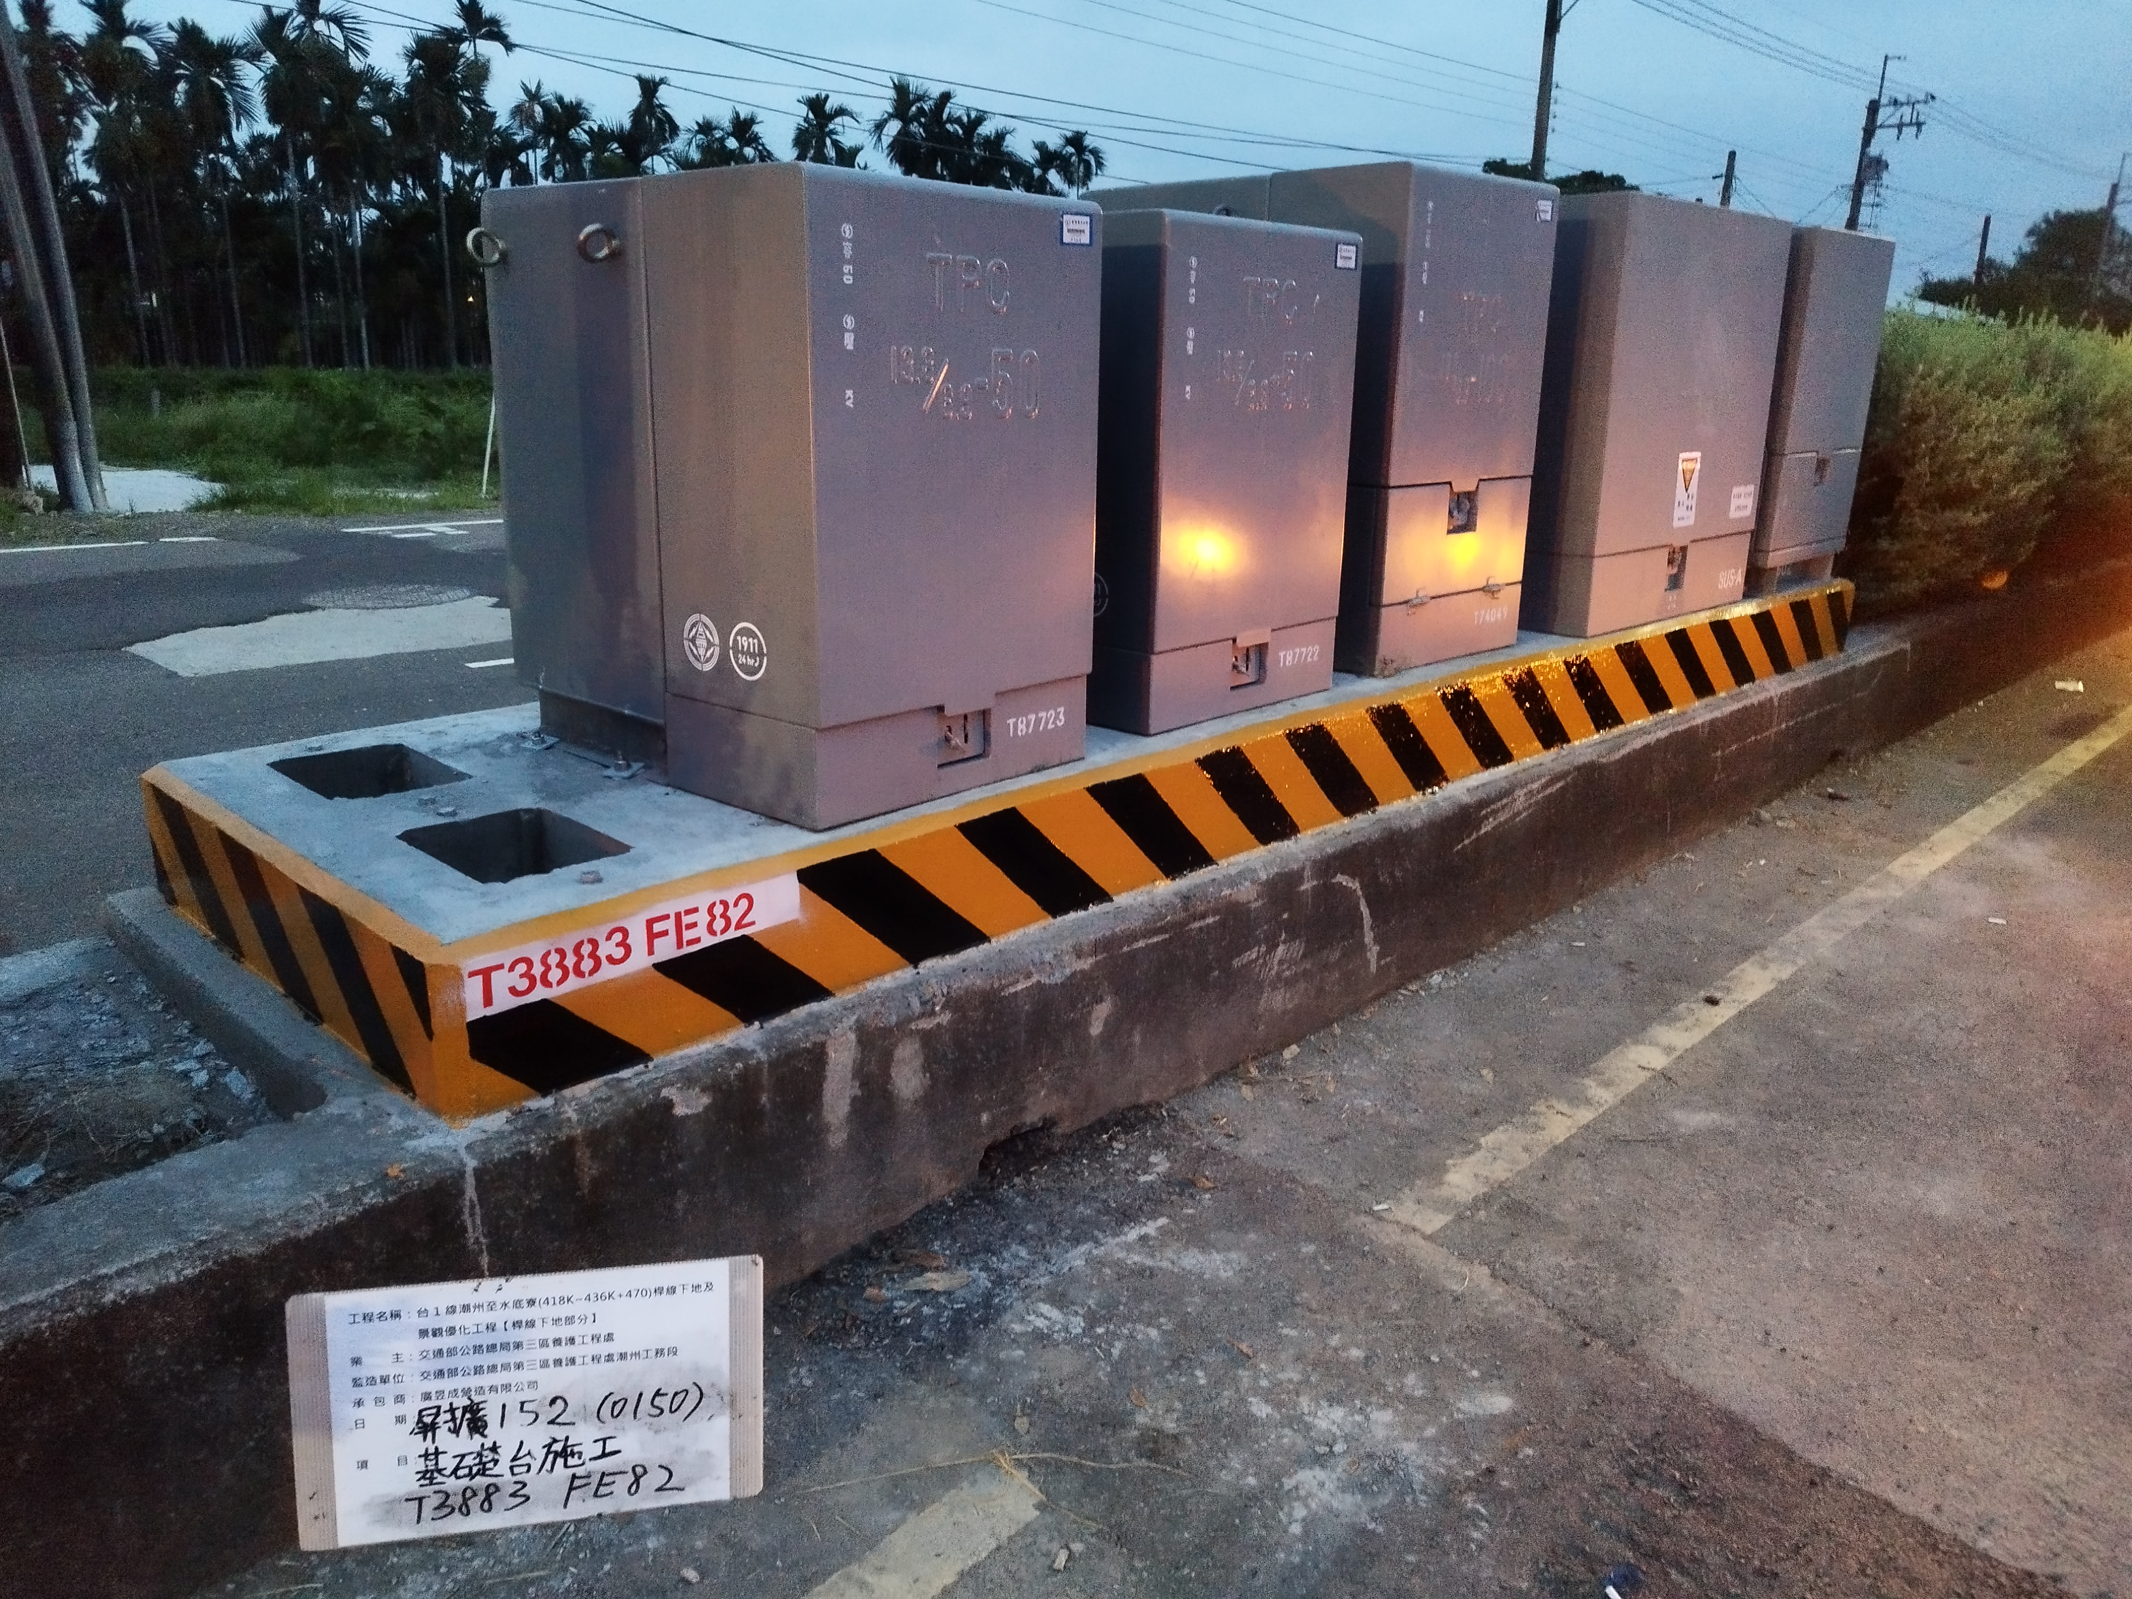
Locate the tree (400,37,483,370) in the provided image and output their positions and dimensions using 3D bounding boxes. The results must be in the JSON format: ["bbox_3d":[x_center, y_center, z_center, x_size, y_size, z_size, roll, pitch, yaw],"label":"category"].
[{"bbox_3d":[-15.357,-14.548,37.241,2.000,8.708,2.000,1,17,0],"label":"tree"}]

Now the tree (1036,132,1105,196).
[{"bbox_3d":[0.293,-23.016,64.121,2.800,11.029,2.800,16,22,42],"label":"tree"}]

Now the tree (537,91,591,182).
[{"bbox_3d":[-15.736,-17.721,47.289,1.900,9.044,1.900,1,17,0],"label":"tree"}]

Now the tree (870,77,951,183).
[{"bbox_3d":[-5.758,-20.322,54.184,2.900,11.207,2.900,16,22,42],"label":"tree"}]

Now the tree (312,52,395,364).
[{"bbox_3d":[-18.184,-14.796,38.673,2.100,8.231,2.100,1,17,0],"label":"tree"}]

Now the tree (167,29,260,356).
[{"bbox_3d":[-20.585,-14.529,36.741,2.200,8.706,2.200,1,17,0],"label":"tree"}]

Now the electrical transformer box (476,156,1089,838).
[{"bbox_3d":[-0.570,-0.646,3.064,1.053,1.120,0.711,16,22,41],"label":"electrical transformer box"}]

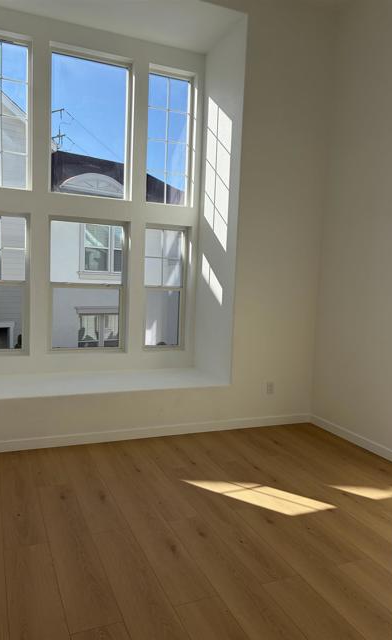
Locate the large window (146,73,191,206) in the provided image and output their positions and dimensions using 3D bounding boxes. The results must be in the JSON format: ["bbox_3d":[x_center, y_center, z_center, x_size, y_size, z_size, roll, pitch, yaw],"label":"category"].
[{"bbox_3d":[-0.311,-2.026,5.443,0.503,1.421,0.100,0,5,-23],"label":"large window"}]

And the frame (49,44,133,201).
[{"bbox_3d":[-1.102,-2.035,5.063,0.854,1.473,0.110,0,5,-23],"label":"frame"}]

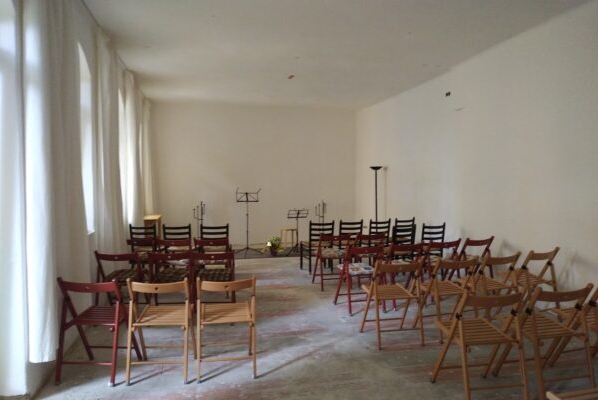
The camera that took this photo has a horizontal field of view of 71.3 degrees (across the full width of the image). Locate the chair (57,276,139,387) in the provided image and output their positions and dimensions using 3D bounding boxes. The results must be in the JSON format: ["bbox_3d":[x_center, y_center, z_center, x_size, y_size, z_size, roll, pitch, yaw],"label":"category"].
[{"bbox_3d":[-1.519,0.935,3.192,0.440,0.770,0.480,0,2,4],"label":"chair"}]

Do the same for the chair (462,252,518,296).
[{"bbox_3d":[1.937,0.906,4.222,0.440,0.770,0.480,-1,3,-23],"label":"chair"}]

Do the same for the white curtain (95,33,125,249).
[{"bbox_3d":[-2.442,-0.353,5.441,0.160,3.160,1.300,-1,2,-12],"label":"white curtain"}]

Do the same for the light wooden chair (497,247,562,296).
[{"bbox_3d":[2.422,0.870,4.402,0.440,0.770,0.480,-1,2,-27],"label":"light wooden chair"}]

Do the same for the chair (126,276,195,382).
[{"bbox_3d":[-1.038,0.932,3.203,0.440,0.770,0.480,0,2,-4],"label":"chair"}]

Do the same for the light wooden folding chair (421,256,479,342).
[{"bbox_3d":[1.439,0.915,4.056,0.440,0.770,0.480,-1,2,-18],"label":"light wooden folding chair"}]

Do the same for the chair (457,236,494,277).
[{"bbox_3d":[2.248,0.854,5.472,0.440,0.770,0.480,-1,3,-25],"label":"chair"}]

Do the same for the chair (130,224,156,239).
[{"bbox_3d":[-2.405,0.778,6.516,0.410,0.880,0.480,0,2,1],"label":"chair"}]

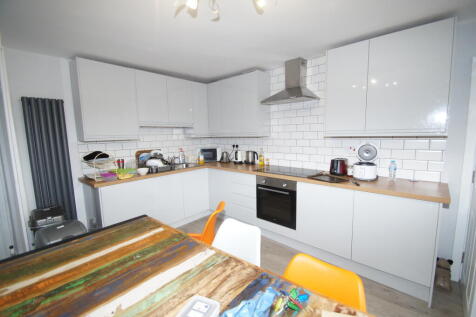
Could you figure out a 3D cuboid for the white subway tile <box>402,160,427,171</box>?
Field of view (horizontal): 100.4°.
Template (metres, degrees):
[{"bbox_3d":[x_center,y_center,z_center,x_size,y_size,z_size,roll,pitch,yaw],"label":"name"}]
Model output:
[{"bbox_3d":[1.851,0.063,2.082,0.200,0.102,0.010,5,9,42],"label":"white subway tile"}]

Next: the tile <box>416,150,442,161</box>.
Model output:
[{"bbox_3d":[1.927,-0.026,2.000,0.200,0.100,0.010,5,10,41],"label":"tile"}]

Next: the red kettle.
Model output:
[{"bbox_3d":[1.245,0.102,2.433,0.180,0.197,0.230,5,10,41],"label":"red kettle"}]

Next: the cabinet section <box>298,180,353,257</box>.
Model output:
[{"bbox_3d":[1.118,0.633,2.396,0.592,0.721,0.571,5,9,41],"label":"cabinet section"}]

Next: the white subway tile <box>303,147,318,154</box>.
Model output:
[{"bbox_3d":[1.019,-0.114,2.813,0.200,0.102,0.010,5,9,42],"label":"white subway tile"}]

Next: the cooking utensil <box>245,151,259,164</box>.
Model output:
[{"bbox_3d":[0.224,-0.014,3.369,0.215,0.230,0.165,1,8,17],"label":"cooking utensil"}]

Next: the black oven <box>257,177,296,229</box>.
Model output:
[{"bbox_3d":[0.658,0.527,2.767,0.595,0.595,0.570,5,10,41],"label":"black oven"}]

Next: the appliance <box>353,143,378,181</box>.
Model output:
[{"bbox_3d":[1.430,0.033,2.215,0.240,0.370,0.265,5,9,42],"label":"appliance"}]

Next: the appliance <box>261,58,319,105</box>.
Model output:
[{"bbox_3d":[0.694,-1.008,2.623,0.600,0.540,0.490,5,10,41],"label":"appliance"}]

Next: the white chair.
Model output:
[{"bbox_3d":[-0.117,0.899,1.346,0.460,0.820,0.530,4,9,39],"label":"white chair"}]

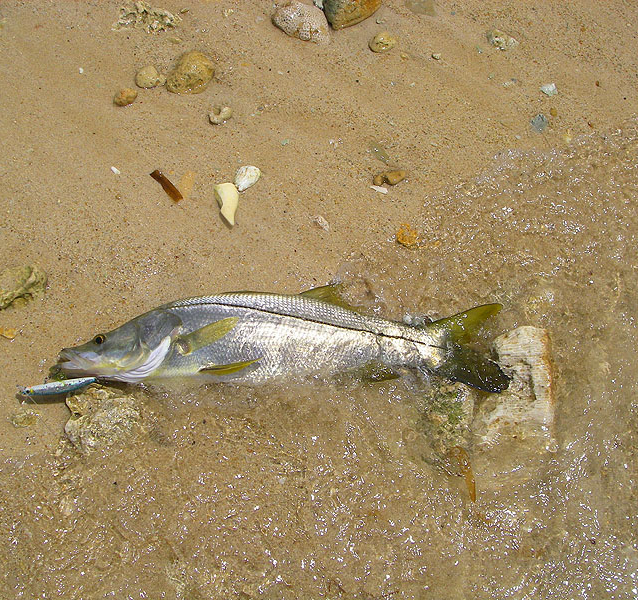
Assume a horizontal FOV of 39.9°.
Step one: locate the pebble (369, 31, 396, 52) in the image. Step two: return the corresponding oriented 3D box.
[{"bbox_3d":[0.112,-0.455,1.552,0.046,0.027,0.039,-18,66,-8],"label":"pebble"}]

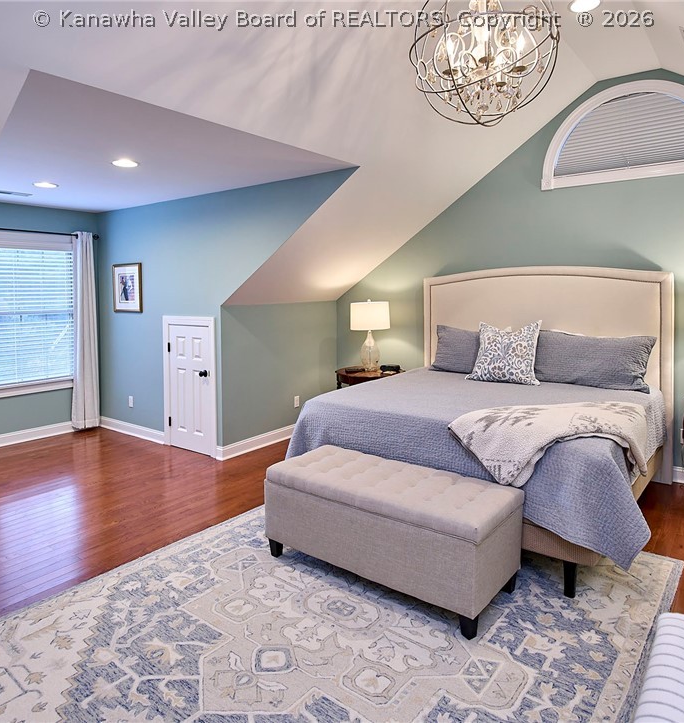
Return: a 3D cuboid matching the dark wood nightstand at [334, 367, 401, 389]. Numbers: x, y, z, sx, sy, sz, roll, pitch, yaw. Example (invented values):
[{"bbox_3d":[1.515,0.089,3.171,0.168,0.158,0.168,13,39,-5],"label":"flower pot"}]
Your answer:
[{"bbox_3d":[0.282,0.422,5.011,0.660,0.650,0.620,5,9,39],"label":"dark wood nightstand"}]

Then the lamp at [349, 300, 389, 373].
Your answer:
[{"bbox_3d":[0.296,-0.262,5.075,0.390,0.700,0.390,-1,7,0],"label":"lamp"}]

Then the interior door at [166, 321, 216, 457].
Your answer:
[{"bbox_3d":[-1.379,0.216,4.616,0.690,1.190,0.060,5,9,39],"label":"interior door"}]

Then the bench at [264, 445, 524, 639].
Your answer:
[{"bbox_3d":[0.231,0.842,2.656,1.200,0.470,0.510,5,9,39],"label":"bench"}]

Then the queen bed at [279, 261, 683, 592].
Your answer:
[{"bbox_3d":[1.050,0.130,3.598,2.080,1.630,2.120,5,9,39],"label":"queen bed"}]

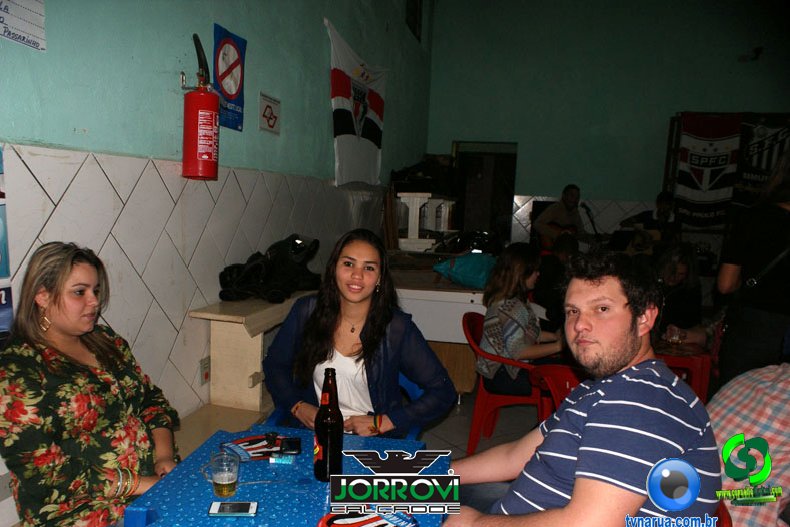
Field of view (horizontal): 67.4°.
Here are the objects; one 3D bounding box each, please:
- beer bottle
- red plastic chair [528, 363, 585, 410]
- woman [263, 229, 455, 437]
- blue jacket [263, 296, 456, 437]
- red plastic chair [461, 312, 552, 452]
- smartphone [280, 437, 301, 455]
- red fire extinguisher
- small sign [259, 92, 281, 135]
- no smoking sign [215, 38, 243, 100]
[{"bbox_3d":[-0.172,0.425,1.575,0.075,0.290,0.075,2,6,0],"label":"beer bottle"},{"bbox_3d":[0.897,0.817,2.582,0.550,0.800,0.550,-1,7,-22],"label":"red plastic chair"},{"bbox_3d":[-0.118,0.559,1.833,0.600,1.320,0.660,2,6,3],"label":"woman"},{"bbox_3d":[-0.111,0.356,1.851,0.580,0.550,0.360,2,6,3],"label":"blue jacket"},{"bbox_3d":[0.698,0.695,3.294,0.550,0.800,0.550,4,7,15],"label":"red plastic chair"},{"bbox_3d":[-0.298,0.516,1.695,0.058,0.013,0.112,1,6,-8],"label":"smartphone"},{"bbox_3d":[-0.776,-0.617,2.362,0.155,0.560,0.150,4,7,18],"label":"red fire extinguisher"},{"bbox_3d":[-0.681,-0.812,3.229,0.010,0.195,0.270,3,6,11],"label":"small sign"},{"bbox_3d":[-0.768,-0.900,2.750,0.015,0.280,0.270,3,6,11],"label":"no smoking sign"}]

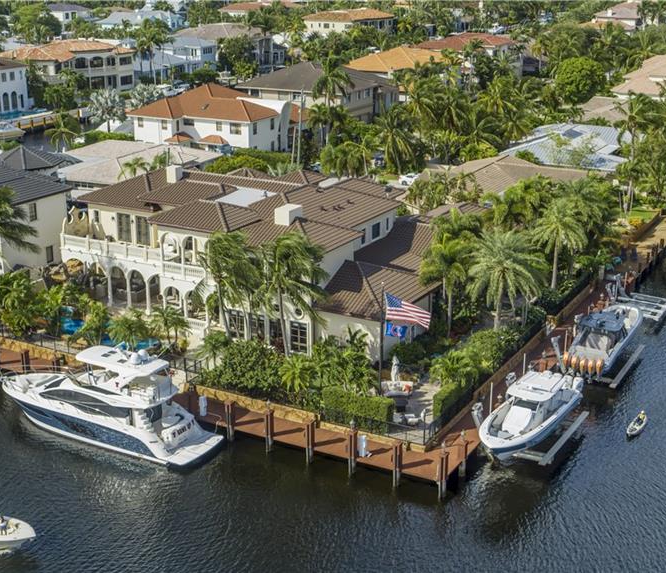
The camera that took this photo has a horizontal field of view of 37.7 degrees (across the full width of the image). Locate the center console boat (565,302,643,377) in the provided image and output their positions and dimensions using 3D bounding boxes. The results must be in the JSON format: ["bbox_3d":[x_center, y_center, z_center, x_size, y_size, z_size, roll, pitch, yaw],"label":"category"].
[{"bbox_3d":[22.236,3.990,78.827,3.700,4.000,13.300,12,23,30],"label":"center console boat"}]

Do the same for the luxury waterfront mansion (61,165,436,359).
[{"bbox_3d":[-4.900,-4.350,85.280,33.000,10.500,23.200,11,22,30],"label":"luxury waterfront mansion"}]

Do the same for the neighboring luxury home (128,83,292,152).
[{"bbox_3d":[-18.744,-27.569,161.437,22.500,9.600,18.500,9,20,25],"label":"neighboring luxury home"}]

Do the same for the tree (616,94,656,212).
[{"bbox_3d":[34.550,-14.650,109.550,4.800,13.300,4.800,11,22,30],"label":"tree"}]

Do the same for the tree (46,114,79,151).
[{"bbox_3d":[-43.496,-23.916,156.055,5.200,6.000,5.200,0,18,0],"label":"tree"}]

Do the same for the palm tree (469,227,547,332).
[{"bbox_3d":[13.794,0.009,79.638,6.300,8.000,6.300,0,18,0],"label":"palm tree"}]

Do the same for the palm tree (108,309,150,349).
[{"bbox_3d":[-16.062,3.568,76.152,3.300,3.400,3.300,0,18,0],"label":"palm tree"}]

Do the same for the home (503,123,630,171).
[{"bbox_3d":[34.099,-18.833,136.000,18.000,5.300,24.000,11,22,26],"label":"home"}]

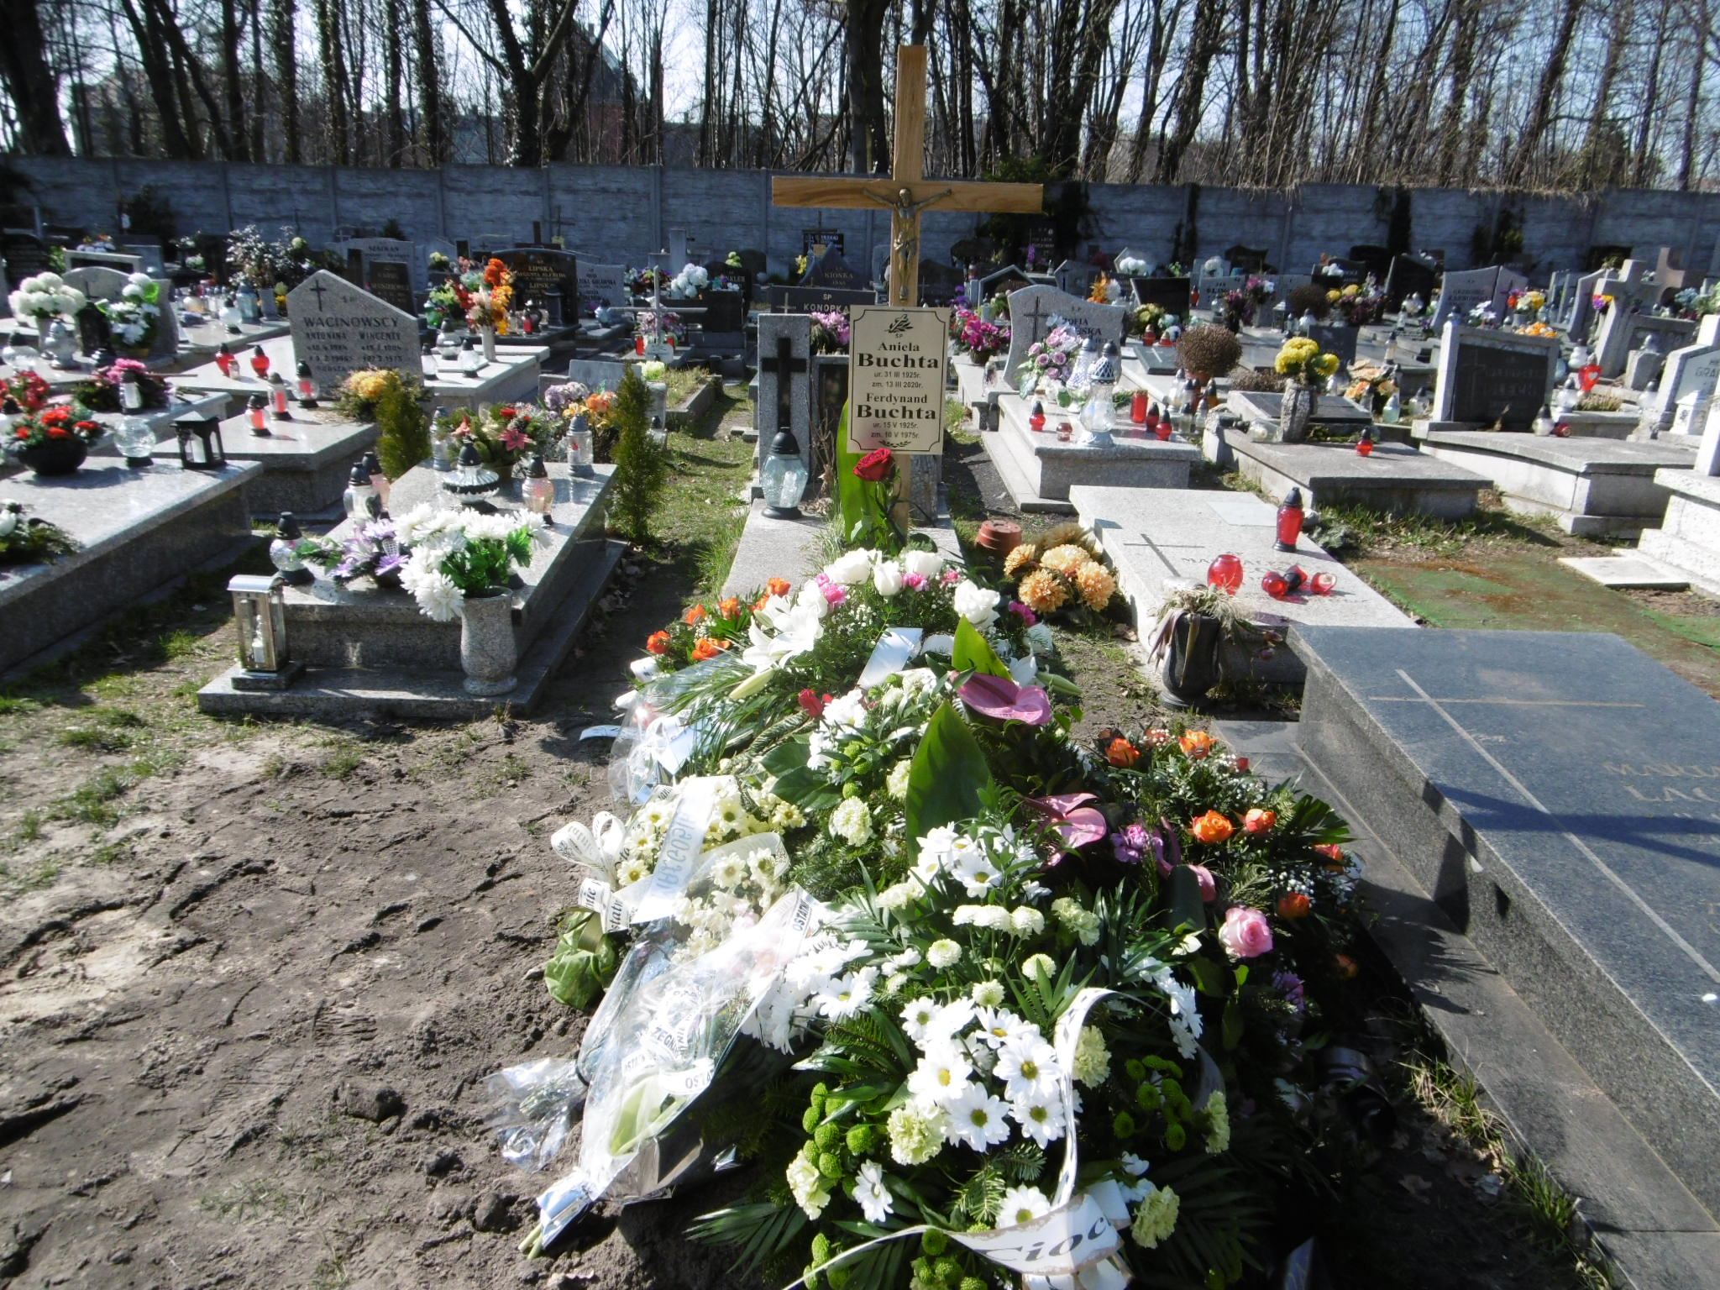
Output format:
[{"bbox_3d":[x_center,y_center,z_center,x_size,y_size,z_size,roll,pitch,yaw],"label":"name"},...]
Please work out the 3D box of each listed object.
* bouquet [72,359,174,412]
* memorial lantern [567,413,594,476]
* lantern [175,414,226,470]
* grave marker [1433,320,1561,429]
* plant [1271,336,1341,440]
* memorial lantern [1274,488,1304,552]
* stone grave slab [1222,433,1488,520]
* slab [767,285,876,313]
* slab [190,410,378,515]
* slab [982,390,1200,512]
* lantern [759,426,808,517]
[{"bbox_3d":[-4.024,-1.436,6.534,0.500,0.240,0.370,1,20,0],"label":"bouquet"},{"bbox_3d":[-1.149,-0.825,4.888,0.105,0.240,0.105,1,20,0],"label":"memorial lantern"},{"bbox_3d":[-2.798,-0.871,5.089,0.140,0.230,0.140,1,20,-2],"label":"lantern"},{"bbox_3d":[4.036,-1.716,7.548,0.680,0.600,0.140,-1,20,-6],"label":"grave marker"},{"bbox_3d":[2.580,-1.486,6.964,0.340,0.590,0.320,1,20,0],"label":"plant"},{"bbox_3d":[1.692,-0.497,4.670,0.106,0.255,0.106,1,20,-2],"label":"memorial lantern"},{"bbox_3d":[2.634,-0.945,6.474,0.913,0.200,1.280,1,20,-2],"label":"stone grave slab"},{"bbox_3d":[-0.300,-2.678,9.931,0.850,0.570,0.130,1,20,0],"label":"slab"},{"bbox_3d":[-3.034,-1.044,6.474,0.880,0.350,1.700,0,20,-4],"label":"slab"},{"bbox_3d":[1.342,-1.196,7.175,0.970,0.360,2.100,1,20,0],"label":"slab"},{"bbox_3d":[-0.329,-0.753,5.171,0.200,0.385,0.200,1,20,-2],"label":"lantern"}]

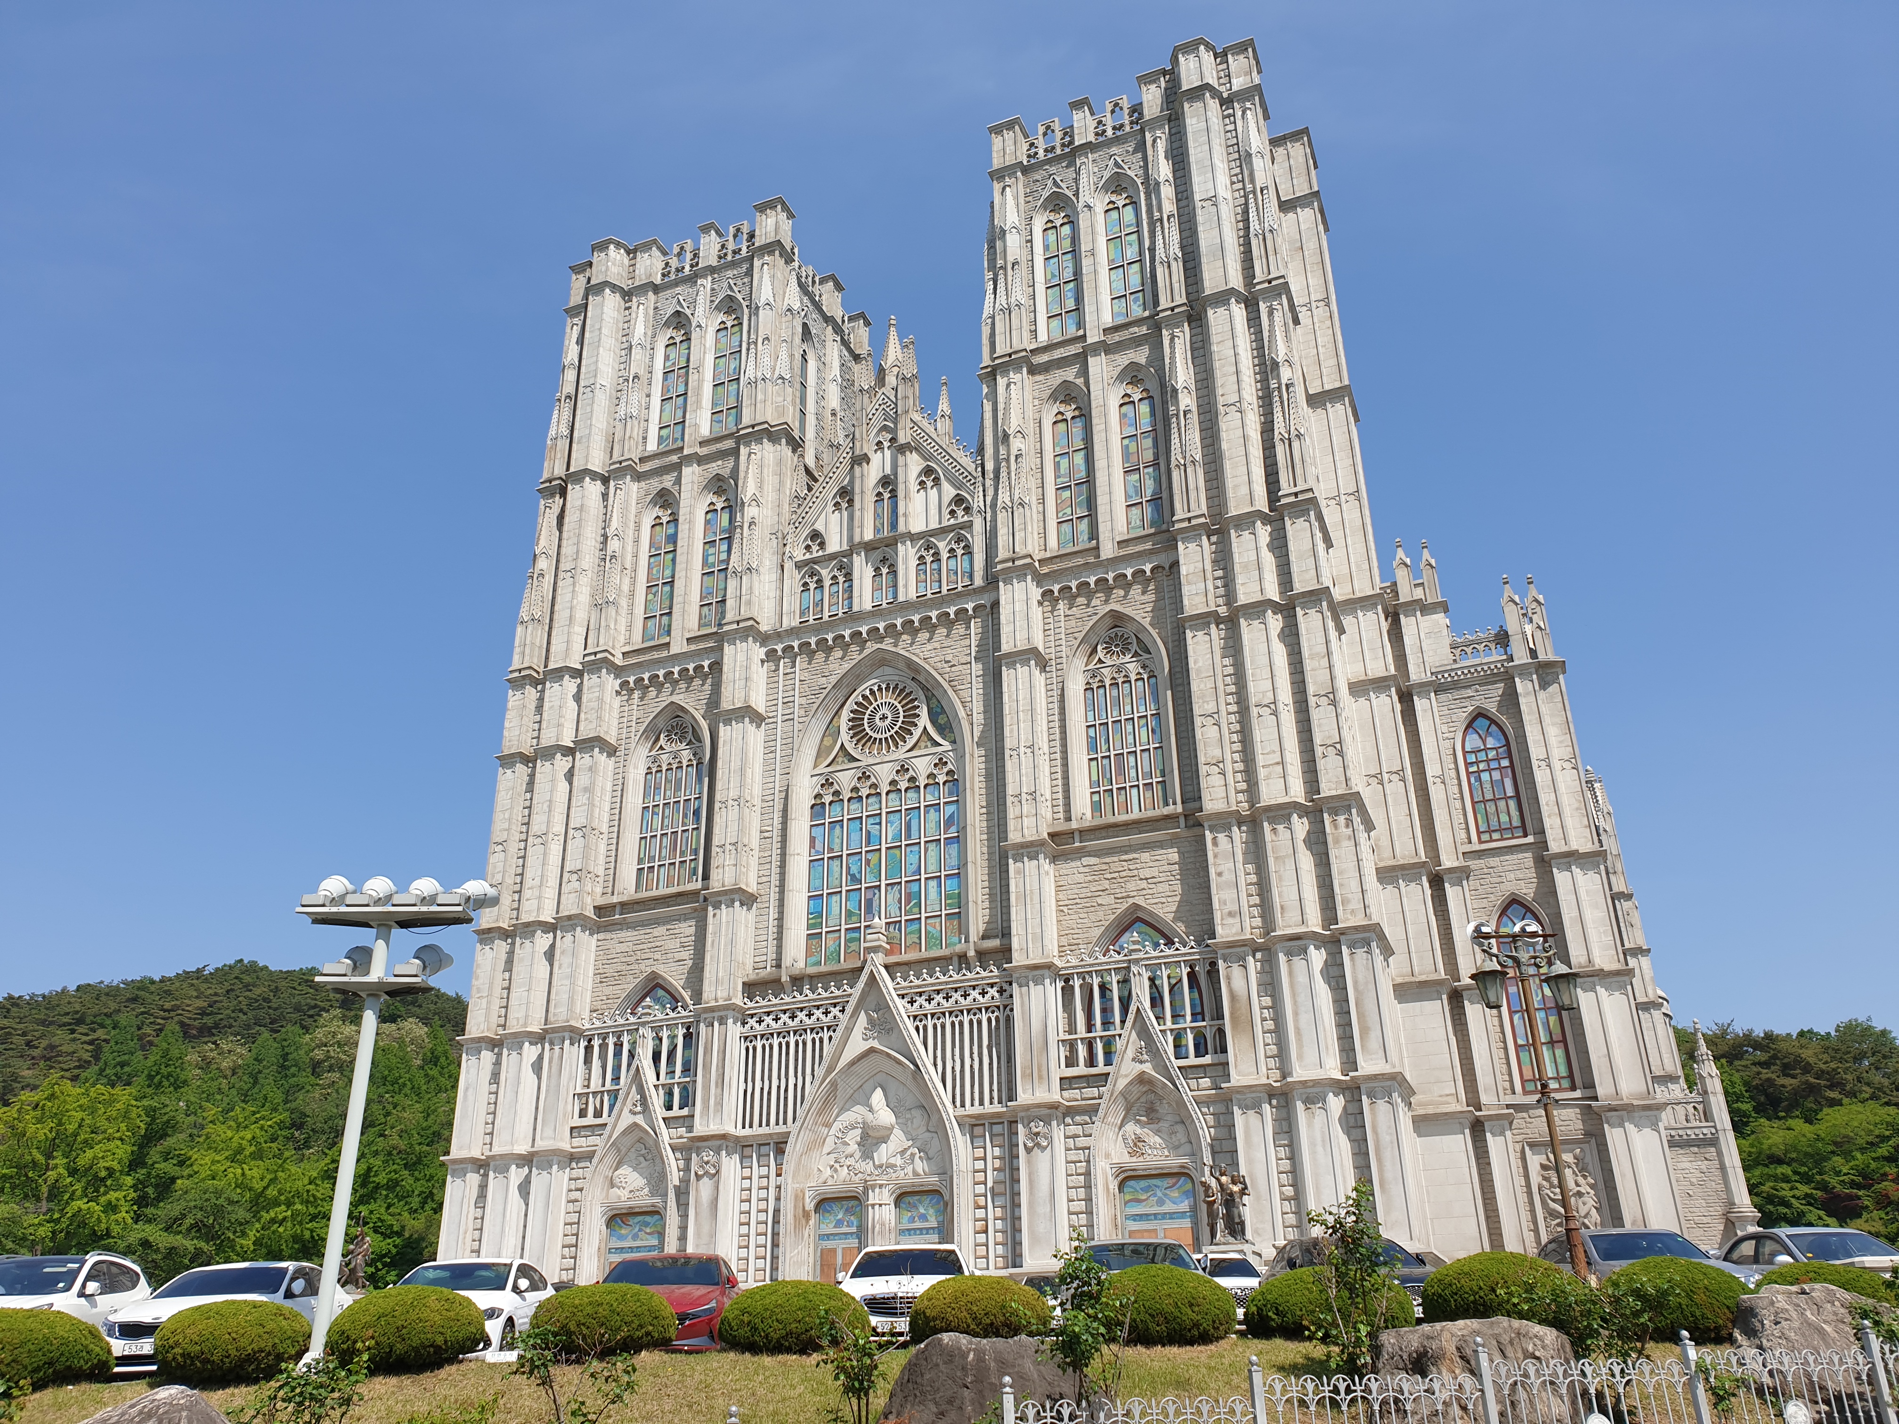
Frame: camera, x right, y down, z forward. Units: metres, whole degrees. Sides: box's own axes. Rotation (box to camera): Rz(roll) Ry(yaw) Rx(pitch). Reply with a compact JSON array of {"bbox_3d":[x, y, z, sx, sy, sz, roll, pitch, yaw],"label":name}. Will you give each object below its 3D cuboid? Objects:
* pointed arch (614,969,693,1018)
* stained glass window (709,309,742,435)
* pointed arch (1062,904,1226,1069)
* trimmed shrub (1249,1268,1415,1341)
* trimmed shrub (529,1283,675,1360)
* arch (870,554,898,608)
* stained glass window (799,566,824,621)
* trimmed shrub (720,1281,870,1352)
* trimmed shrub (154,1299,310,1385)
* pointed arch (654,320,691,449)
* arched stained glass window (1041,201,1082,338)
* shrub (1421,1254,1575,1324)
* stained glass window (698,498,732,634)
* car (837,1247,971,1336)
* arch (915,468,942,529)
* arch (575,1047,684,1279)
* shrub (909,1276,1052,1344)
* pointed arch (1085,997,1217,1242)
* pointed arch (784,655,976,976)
[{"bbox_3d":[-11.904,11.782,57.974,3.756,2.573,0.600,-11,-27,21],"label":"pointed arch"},{"bbox_3d":[-10.621,-16.545,68.431,1.500,7.450,0.350,-11,-26,21],"label":"stained glass window"},{"bbox_3d":[6.923,9.897,52.249,6.010,5.915,1.400,-11,-27,20],"label":"pointed arch"},{"bbox_3d":[4.099,6.392,15.408,1.807,0.752,1.807,-1,-25,0],"label":"trimmed shrub"},{"bbox_3d":[-3.967,6.962,16.299,1.631,0.775,1.631,-1,-25,0],"label":"trimmed shrub"},{"bbox_3d":[-2.839,-5.907,62.931,1.319,2.626,0.450,-11,-27,21],"label":"arch"},{"bbox_3d":[-6.322,-5.519,66.011,1.240,3.049,0.400,-11,-27,20],"label":"stained glass window"},{"bbox_3d":[-1.707,6.699,15.754,1.694,0.767,1.694,-1,-25,0],"label":"trimmed shrub"},{"bbox_3d":[-7.716,6.761,15.334,1.680,0.870,1.650,-1,-25,0],"label":"trimmed shrub"},{"bbox_3d":[-13.723,-16.540,71.657,1.792,7.707,0.500,-11,-27,21],"label":"pointed arch"},{"bbox_3d":[4.872,-19.473,62.489,1.550,7.360,0.350,-11,-26,21],"label":"arched stained glass window"},{"bbox_3d":[6.329,6.681,16.399,1.671,0.875,1.671,-1,-25,0],"label":"shrub"},{"bbox_3d":[-11.032,-7.298,67.589,1.470,7.252,0.350,-11,-27,21],"label":"stained glass window"},{"bbox_3d":[-0.501,8.074,19.509,1.950,1.490,5.100,-2,-25,2],"label":"car"},{"bbox_3d":[-0.945,-9.615,63.664,1.373,2.987,0.450,-11,-27,21],"label":"arch"},{"bbox_3d":[-12.646,18.495,56.799,4.857,9.997,1.600,-11,-27,20],"label":"arch"},{"bbox_3d":[0.356,6.869,16.299,1.644,0.760,1.644,-1,-25,0],"label":"shrub"},{"bbox_3d":[6.884,14.322,48.126,4.111,9.345,1.000,-11,-27,21],"label":"pointed arch"},{"bbox_3d":[-2.714,3.668,58.089,8.110,13.760,0.700,-11,-27,21],"label":"pointed arch"}]

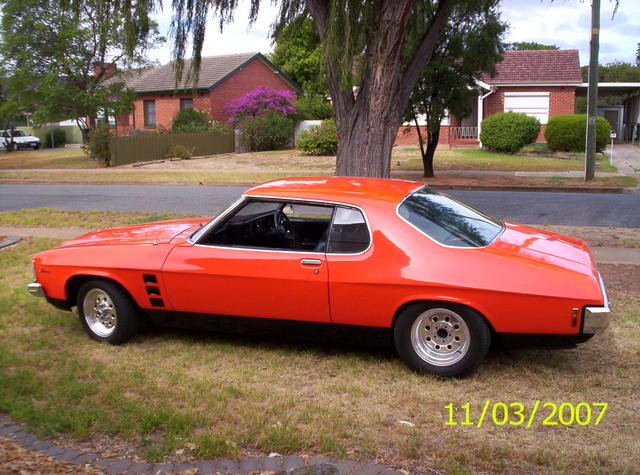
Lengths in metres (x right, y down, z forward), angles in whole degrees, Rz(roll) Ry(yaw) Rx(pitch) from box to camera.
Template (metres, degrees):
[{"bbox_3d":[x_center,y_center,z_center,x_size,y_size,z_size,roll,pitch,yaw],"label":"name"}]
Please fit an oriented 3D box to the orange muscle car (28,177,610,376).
[{"bbox_3d":[-0.097,0.181,5.929,4.780,1.360,1.880,2,9,18],"label":"orange muscle car"}]

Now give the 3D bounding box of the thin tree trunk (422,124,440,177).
[{"bbox_3d":[3.878,-3.026,23.700,0.630,1.810,0.450,1,9,16],"label":"thin tree trunk"}]

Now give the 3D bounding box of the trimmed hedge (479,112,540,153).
[{"bbox_3d":[8.481,-4.699,30.500,2.770,1.790,2.400,1,9,16],"label":"trimmed hedge"}]

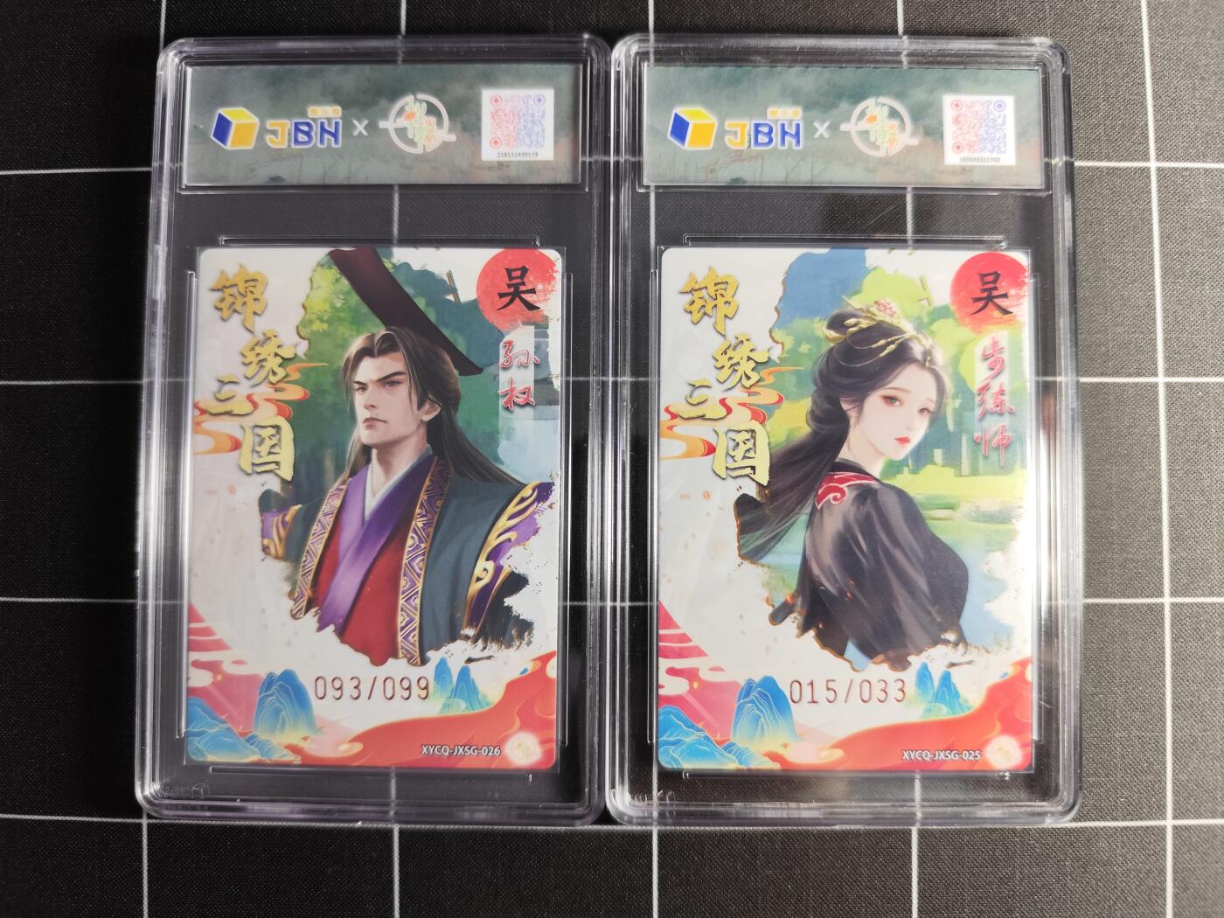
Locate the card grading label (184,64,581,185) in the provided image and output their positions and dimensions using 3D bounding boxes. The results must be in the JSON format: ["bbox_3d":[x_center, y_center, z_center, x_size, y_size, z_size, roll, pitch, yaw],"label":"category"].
[{"bbox_3d":[-0.040,-0.058,0.142,0.069,0.001,0.021,0,88,1],"label":"card grading label"}]

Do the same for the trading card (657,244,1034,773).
[{"bbox_3d":[0.039,0.008,0.139,0.063,0.001,0.088,0,88,1],"label":"trading card"}]

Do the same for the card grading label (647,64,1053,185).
[{"bbox_3d":[0.040,-0.057,0.141,0.069,0.001,0.021,1,88,1],"label":"card grading label"}]

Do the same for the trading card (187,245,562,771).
[{"bbox_3d":[-0.040,0.008,0.140,0.063,0.001,0.088,1,88,1],"label":"trading card"}]

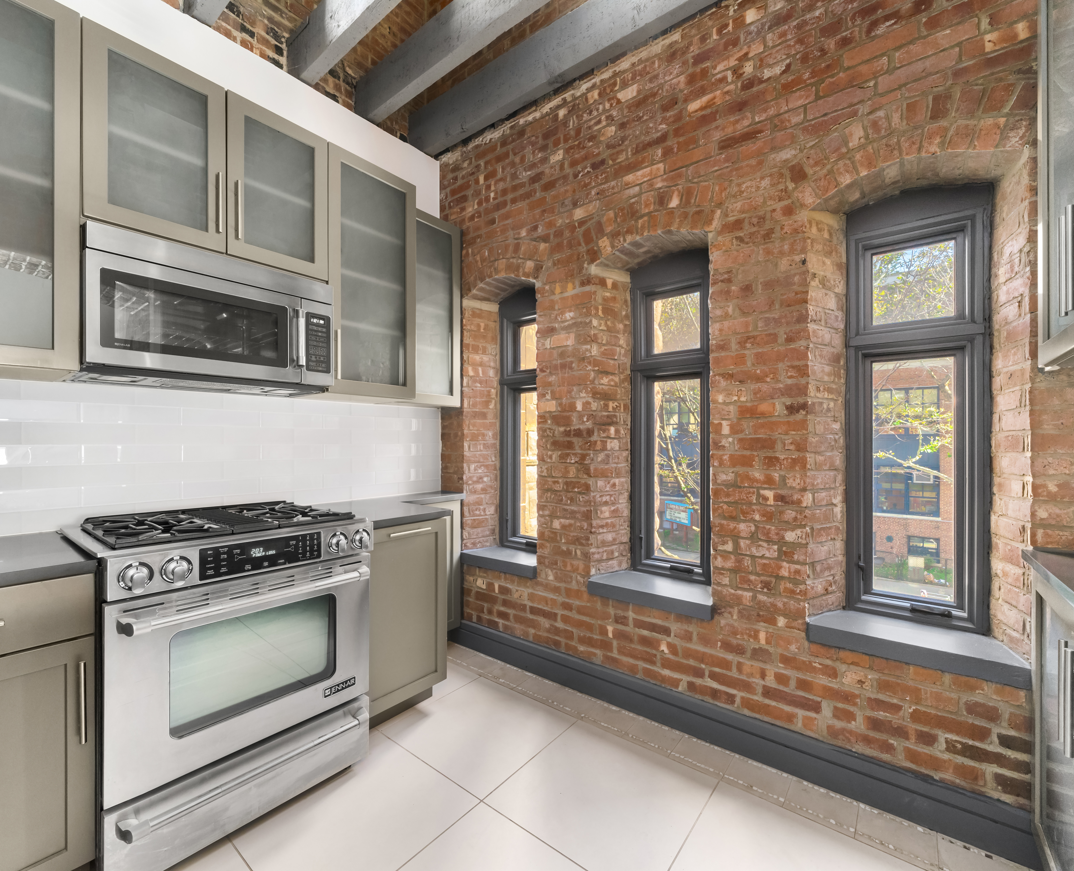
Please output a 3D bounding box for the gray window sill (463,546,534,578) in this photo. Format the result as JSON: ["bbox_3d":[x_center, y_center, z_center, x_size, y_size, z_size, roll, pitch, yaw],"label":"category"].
[{"bbox_3d":[-0.149,0.745,2.805,0.595,0.067,0.275,-1,-1,39],"label":"gray window sill"}]

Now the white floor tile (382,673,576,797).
[{"bbox_3d":[-0.238,1.269,2.060,0.615,0.010,0.607,-1,-1,39],"label":"white floor tile"}]

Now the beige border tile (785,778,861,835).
[{"bbox_3d":[0.972,1.264,1.604,0.200,0.010,0.182,-1,-1,39],"label":"beige border tile"}]

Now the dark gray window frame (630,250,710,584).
[{"bbox_3d":[0.693,-0.092,2.392,0.417,1.605,0.100,-1,-1,39],"label":"dark gray window frame"}]

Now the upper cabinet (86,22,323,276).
[{"bbox_3d":[-1.288,-0.959,1.847,0.400,0.597,0.760,-1,-1,39],"label":"upper cabinet"}]

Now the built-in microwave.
[{"bbox_3d":[-1.265,-0.417,1.832,0.435,0.432,0.760,-1,-1,39],"label":"built-in microwave"}]

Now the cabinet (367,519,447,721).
[{"bbox_3d":[-0.817,0.780,2.257,0.620,0.773,0.472,-1,-1,39],"label":"cabinet"}]

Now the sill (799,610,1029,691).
[{"bbox_3d":[1.306,0.716,1.634,0.602,0.063,0.280,-1,-1,39],"label":"sill"}]

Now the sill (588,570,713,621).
[{"bbox_3d":[0.573,0.738,2.232,0.605,0.065,0.290,-1,-1,39],"label":"sill"}]

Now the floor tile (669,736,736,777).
[{"bbox_3d":[0.653,1.268,1.861,0.195,0.010,0.180,-1,-1,39],"label":"floor tile"}]

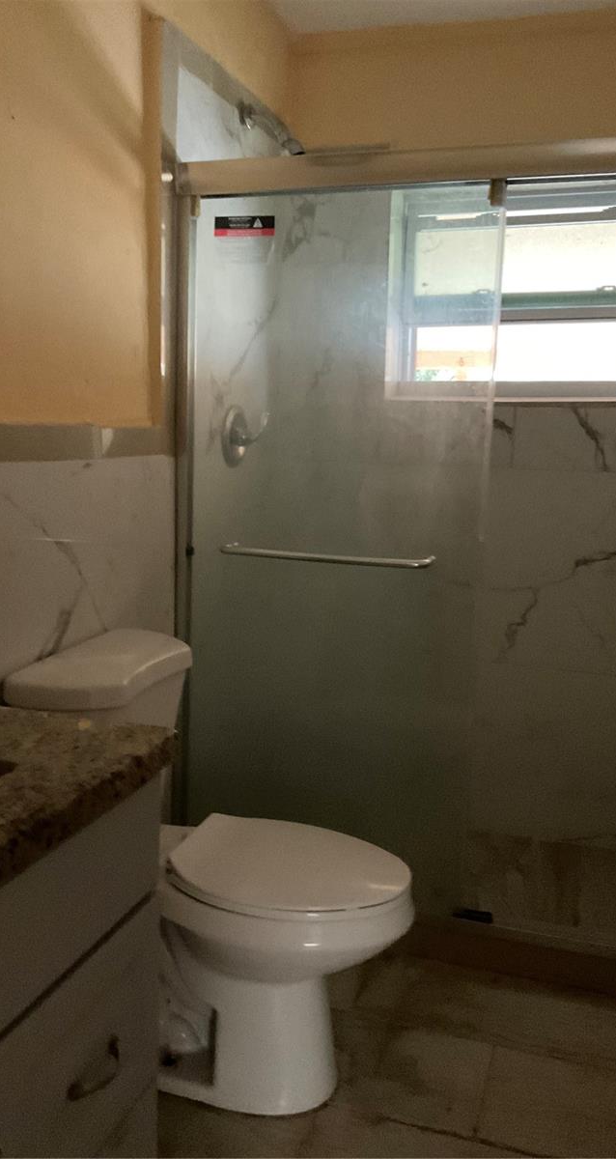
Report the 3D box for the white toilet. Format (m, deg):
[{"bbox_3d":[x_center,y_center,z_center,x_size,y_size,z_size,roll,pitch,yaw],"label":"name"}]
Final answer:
[{"bbox_3d":[-0.154,0.564,1.868,0.721,0.811,0.458,4,9,17],"label":"white toilet"}]

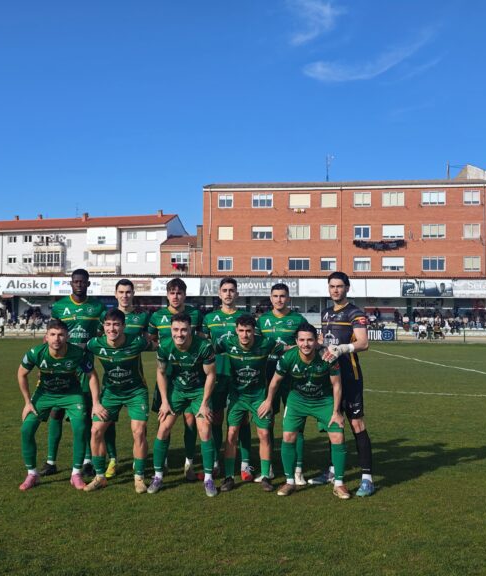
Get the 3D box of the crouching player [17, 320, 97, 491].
[{"bbox_3d":[-1.560,0.955,6.560,0.660,1.400,0.600,1,-2,-6],"label":"crouching player"}]

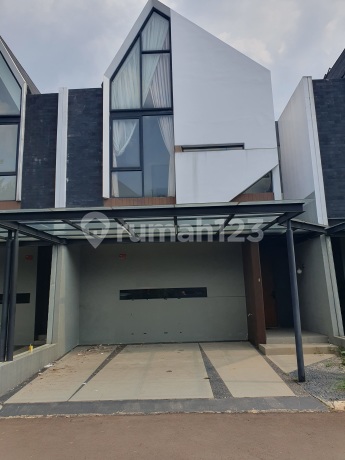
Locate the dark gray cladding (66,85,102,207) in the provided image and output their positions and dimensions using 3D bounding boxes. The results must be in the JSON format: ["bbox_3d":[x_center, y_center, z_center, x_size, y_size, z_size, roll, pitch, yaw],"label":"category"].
[{"bbox_3d":[-2.107,-1.903,8.507,0.907,3.296,0.198,-2,-9,1],"label":"dark gray cladding"}]

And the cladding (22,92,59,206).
[{"bbox_3d":[-3.217,-1.820,8.524,0.813,3.183,0.198,-2,-9,1],"label":"cladding"}]

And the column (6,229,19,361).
[{"bbox_3d":[-2.826,1.128,6.143,0.116,2.292,0.116,-2,-9,1],"label":"column"}]

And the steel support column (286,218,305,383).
[{"bbox_3d":[2.086,1.145,5.856,0.116,2.690,0.116,-2,-9,1],"label":"steel support column"}]

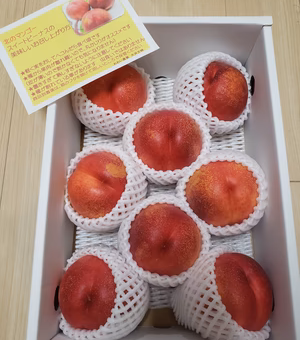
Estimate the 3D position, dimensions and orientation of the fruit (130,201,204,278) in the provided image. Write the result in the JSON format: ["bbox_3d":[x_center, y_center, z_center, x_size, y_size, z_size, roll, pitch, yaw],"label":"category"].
[{"bbox_3d":[0.015,0.073,0.308,0.082,0.076,0.082,0,74,0],"label":"fruit"}]

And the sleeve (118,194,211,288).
[{"bbox_3d":[0.015,0.074,0.310,0.092,0.081,0.092,0,74,0],"label":"sleeve"}]

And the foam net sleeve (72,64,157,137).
[{"bbox_3d":[-0.043,-0.087,0.357,0.094,0.083,0.094,2,82,-5],"label":"foam net sleeve"}]

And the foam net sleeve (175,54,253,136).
[{"bbox_3d":[0.072,-0.090,0.353,0.089,0.082,0.089,7,93,-25],"label":"foam net sleeve"}]

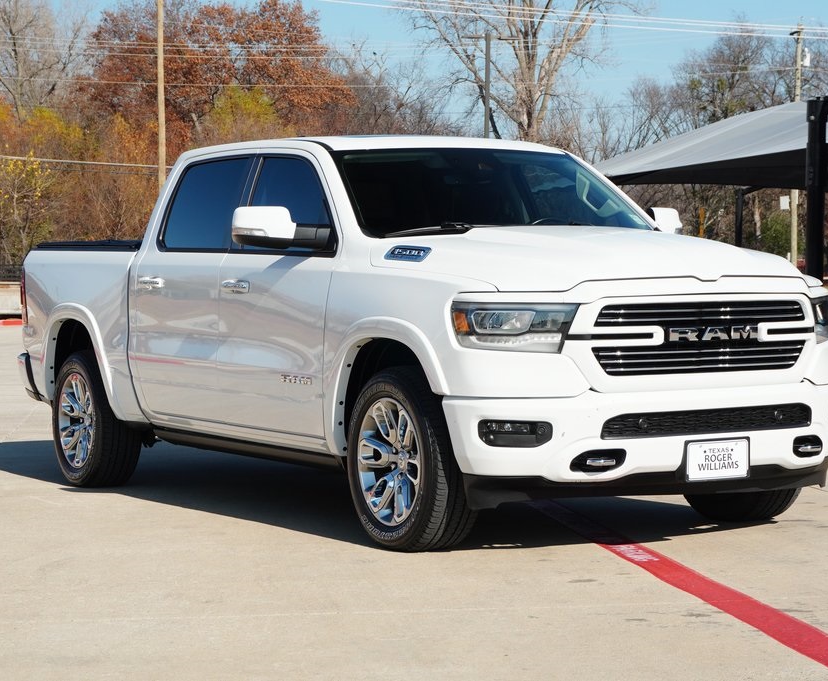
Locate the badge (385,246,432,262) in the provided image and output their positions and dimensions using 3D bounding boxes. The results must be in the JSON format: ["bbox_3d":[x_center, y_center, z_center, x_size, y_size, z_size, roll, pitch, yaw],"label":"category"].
[{"bbox_3d":[-0.032,-0.371,9.154,0.018,0.073,0.335,28,-11,-32],"label":"badge"}]

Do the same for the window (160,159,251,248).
[{"bbox_3d":[-1.068,-0.684,10.861,0.045,0.475,0.830,19,-8,-29],"label":"window"}]

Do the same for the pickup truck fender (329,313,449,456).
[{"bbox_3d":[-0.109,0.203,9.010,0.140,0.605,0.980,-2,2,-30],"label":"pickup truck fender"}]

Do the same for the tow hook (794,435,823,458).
[{"bbox_3d":[1.656,0.445,8.980,0.195,0.092,0.080,-2,2,-41],"label":"tow hook"}]

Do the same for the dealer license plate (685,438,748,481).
[{"bbox_3d":[1.235,0.484,8.639,0.312,0.160,0.015,-2,3,-30],"label":"dealer license plate"}]

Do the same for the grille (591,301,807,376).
[{"bbox_3d":[1.209,-0.013,8.797,1.120,0.305,0.140,-2,2,-30],"label":"grille"}]

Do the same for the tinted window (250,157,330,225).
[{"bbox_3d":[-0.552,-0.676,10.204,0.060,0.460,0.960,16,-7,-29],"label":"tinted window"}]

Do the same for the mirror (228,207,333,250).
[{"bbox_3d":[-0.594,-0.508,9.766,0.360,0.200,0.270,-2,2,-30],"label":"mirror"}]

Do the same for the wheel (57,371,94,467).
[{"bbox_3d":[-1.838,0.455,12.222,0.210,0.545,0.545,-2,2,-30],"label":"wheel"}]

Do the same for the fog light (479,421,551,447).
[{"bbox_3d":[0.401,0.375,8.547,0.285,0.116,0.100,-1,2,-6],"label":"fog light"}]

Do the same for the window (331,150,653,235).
[{"bbox_3d":[0.386,-0.711,10.180,1.560,0.130,0.780,-2,39,-30],"label":"window"}]

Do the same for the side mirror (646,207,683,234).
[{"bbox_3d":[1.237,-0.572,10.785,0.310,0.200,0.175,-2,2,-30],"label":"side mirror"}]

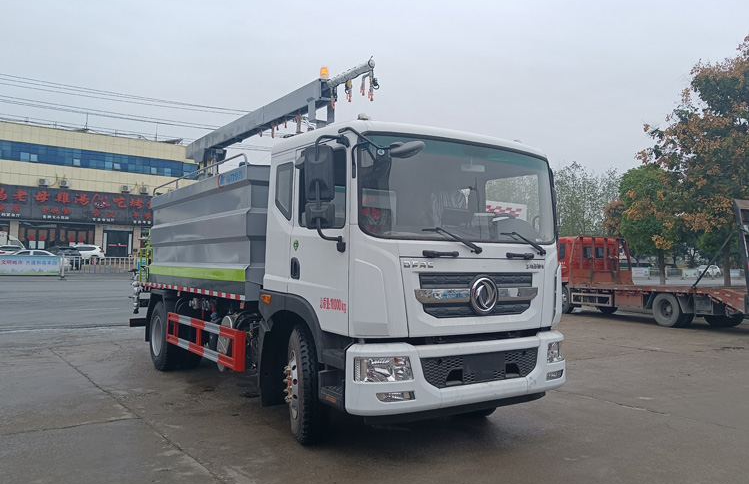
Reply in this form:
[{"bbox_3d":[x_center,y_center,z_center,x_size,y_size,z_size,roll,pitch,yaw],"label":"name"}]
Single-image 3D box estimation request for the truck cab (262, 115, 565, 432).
[{"bbox_3d":[0.374,0.228,5.633,2.400,2.310,2.030,2,-3,-34],"label":"truck cab"}]

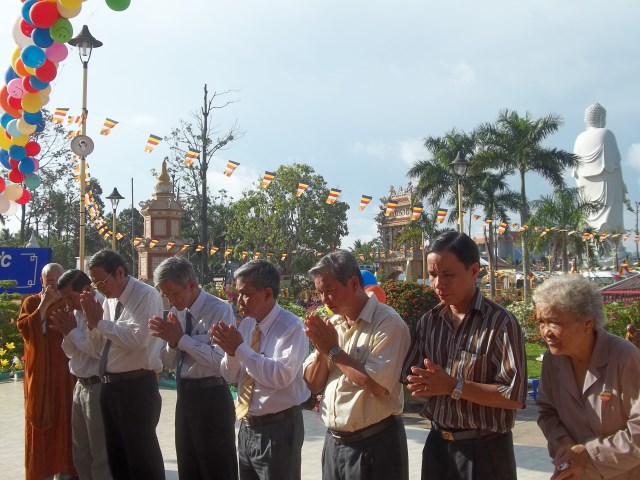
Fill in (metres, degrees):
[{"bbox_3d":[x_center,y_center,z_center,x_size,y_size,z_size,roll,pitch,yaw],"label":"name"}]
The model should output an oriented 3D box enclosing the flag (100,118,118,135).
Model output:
[{"bbox_3d":[-3.099,-1.664,9.800,0.200,0.280,0.040,28,-3,-30],"label":"flag"}]

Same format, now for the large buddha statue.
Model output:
[{"bbox_3d":[34.791,-8.417,83.000,5.200,17.600,5.900,2,-4,-37],"label":"large buddha statue"}]

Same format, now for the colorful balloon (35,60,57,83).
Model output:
[{"bbox_3d":[-2.917,-1.808,7.100,0.240,0.250,0.240,1,-3,-22],"label":"colorful balloon"}]

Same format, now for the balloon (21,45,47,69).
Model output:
[{"bbox_3d":[-2.664,-1.705,6.200,0.234,0.224,0.234,0,-2,0],"label":"balloon"}]

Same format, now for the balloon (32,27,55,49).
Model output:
[{"bbox_3d":[-3.157,-2.312,7.600,0.250,0.260,0.250,0,-3,0],"label":"balloon"}]

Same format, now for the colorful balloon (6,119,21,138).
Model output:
[{"bbox_3d":[-3.980,-1.457,8.700,0.250,0.260,0.250,0,-3,0],"label":"colorful balloon"}]

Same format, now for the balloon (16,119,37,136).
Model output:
[{"bbox_3d":[-3.522,-1.370,8.000,0.240,0.240,0.240,1,-3,-22],"label":"balloon"}]

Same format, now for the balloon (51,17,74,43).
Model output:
[{"bbox_3d":[-2.404,-1.952,6.200,0.213,0.239,0.213,0,-2,0],"label":"balloon"}]

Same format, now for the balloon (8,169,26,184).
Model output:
[{"bbox_3d":[-3.909,-0.846,8.600,0.224,0.224,0.224,0,-2,0],"label":"balloon"}]

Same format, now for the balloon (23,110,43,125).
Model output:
[{"bbox_3d":[-3.628,-1.559,8.400,0.250,0.260,0.250,0,-3,0],"label":"balloon"}]

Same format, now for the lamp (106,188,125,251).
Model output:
[{"bbox_3d":[-5.549,0.500,18.000,0.520,3.800,0.520,1,-3,-17],"label":"lamp"}]

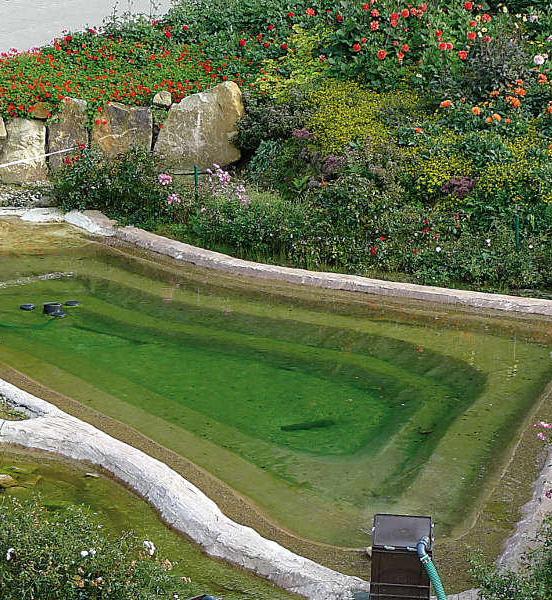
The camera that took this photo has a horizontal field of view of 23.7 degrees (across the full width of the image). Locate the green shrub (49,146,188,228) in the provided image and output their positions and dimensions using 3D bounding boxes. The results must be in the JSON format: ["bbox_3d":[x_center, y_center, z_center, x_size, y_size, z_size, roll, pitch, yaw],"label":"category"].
[{"bbox_3d":[-1.903,-1.396,16.200,1.647,0.880,1.100,0,16,0],"label":"green shrub"}]

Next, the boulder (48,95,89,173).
[{"bbox_3d":[-2.884,-2.269,18.300,0.488,1.077,0.550,-4,17,-13],"label":"boulder"}]

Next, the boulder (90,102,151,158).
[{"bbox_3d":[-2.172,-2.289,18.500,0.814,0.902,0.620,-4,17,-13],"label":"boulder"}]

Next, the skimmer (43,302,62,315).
[{"bbox_3d":[-2.188,0.083,12.900,0.190,0.120,0.190,0,16,0],"label":"skimmer"}]

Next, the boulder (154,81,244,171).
[{"bbox_3d":[-1.095,-2.488,18.800,1.209,1.211,0.800,-4,17,-13],"label":"boulder"}]

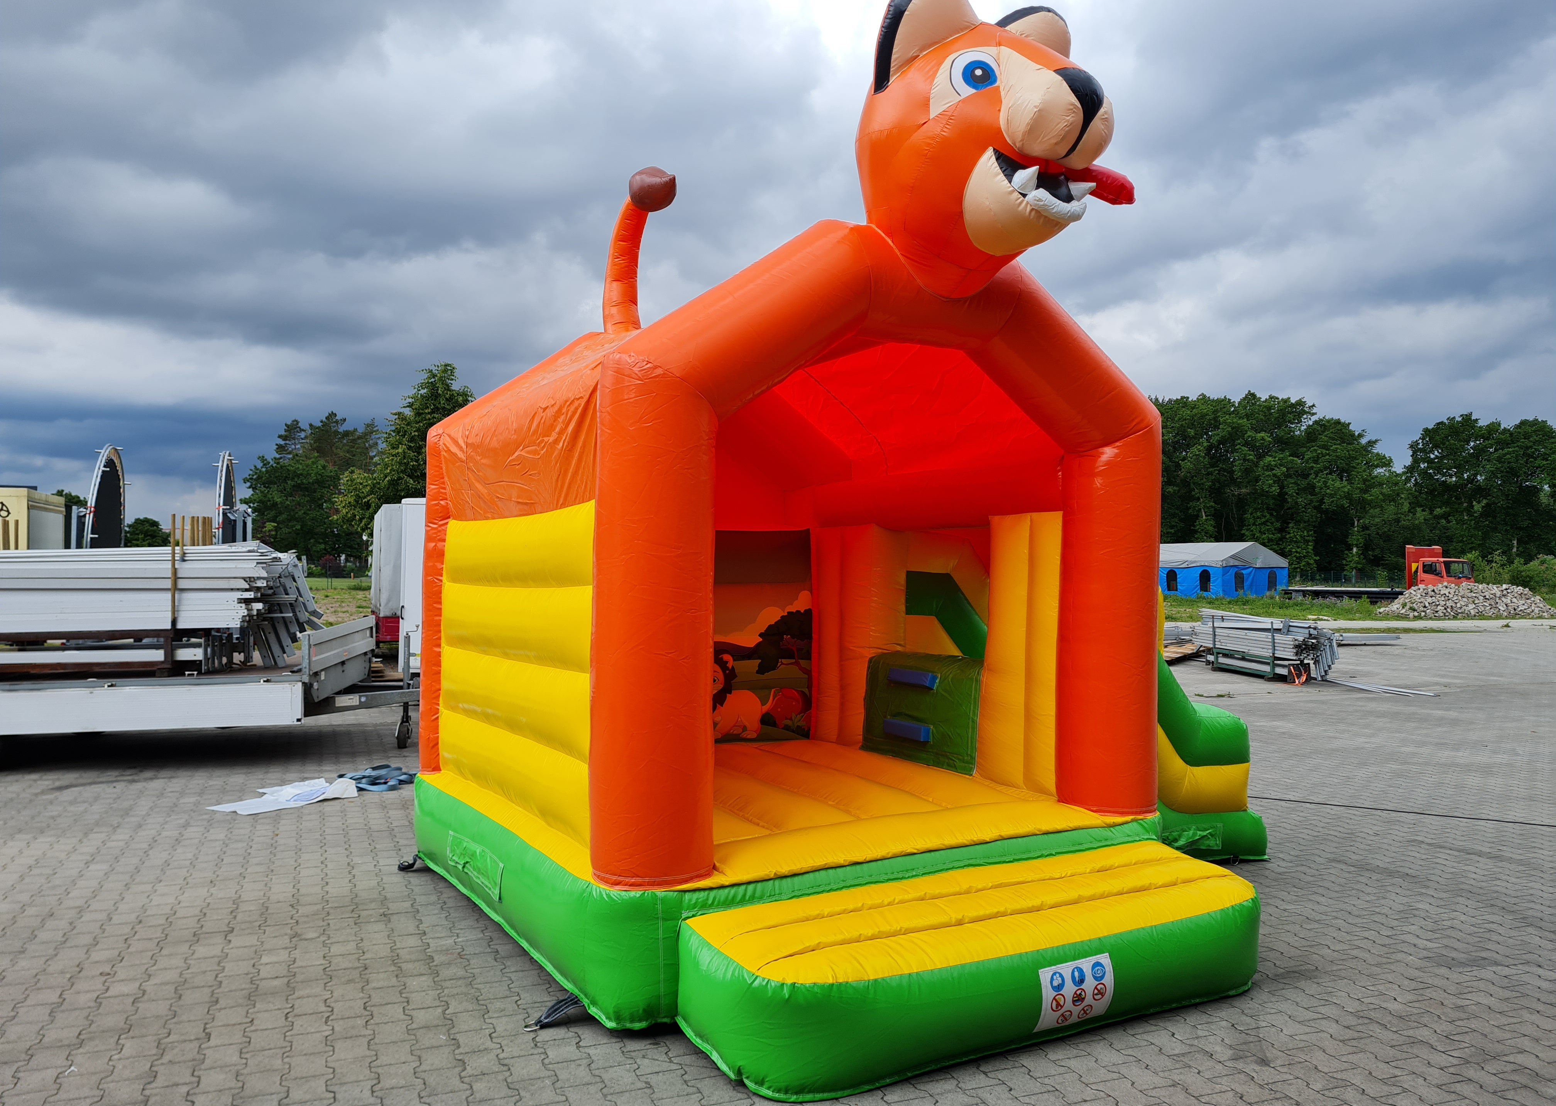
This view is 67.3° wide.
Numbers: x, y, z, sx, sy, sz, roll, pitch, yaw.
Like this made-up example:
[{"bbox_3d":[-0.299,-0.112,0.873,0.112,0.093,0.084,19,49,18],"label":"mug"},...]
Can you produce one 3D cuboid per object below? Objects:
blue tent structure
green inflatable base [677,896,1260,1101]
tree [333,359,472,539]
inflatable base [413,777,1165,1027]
[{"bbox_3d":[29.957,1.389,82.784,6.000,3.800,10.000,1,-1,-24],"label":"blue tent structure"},{"bbox_3d":[0.938,1.612,4.780,2.680,0.430,0.950,1,-1,-30],"label":"green inflatable base"},{"bbox_3d":[-17.408,-3.599,60.072,10.000,12.100,10.000,1,-1,0],"label":"tree"},{"bbox_3d":[-0.097,1.583,6.503,3.080,0.530,3.120,1,-1,-30],"label":"inflatable base"}]

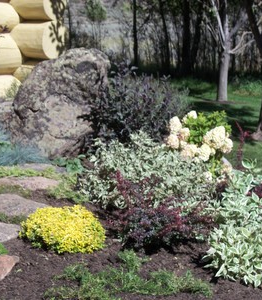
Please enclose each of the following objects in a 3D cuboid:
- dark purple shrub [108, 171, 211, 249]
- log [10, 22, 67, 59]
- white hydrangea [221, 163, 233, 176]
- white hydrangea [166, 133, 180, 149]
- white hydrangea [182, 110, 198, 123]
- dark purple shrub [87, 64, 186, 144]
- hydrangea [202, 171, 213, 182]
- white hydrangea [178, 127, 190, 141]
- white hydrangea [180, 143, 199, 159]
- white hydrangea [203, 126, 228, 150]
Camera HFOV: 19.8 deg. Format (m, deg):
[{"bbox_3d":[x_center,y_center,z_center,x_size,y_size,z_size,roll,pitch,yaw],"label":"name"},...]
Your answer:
[{"bbox_3d":[0.176,0.368,4.650,0.631,0.390,0.500,0,12,0],"label":"dark purple shrub"},{"bbox_3d":[-0.950,-1.136,7.770,0.500,0.370,0.370,9,13,42],"label":"log"},{"bbox_3d":[0.720,0.145,5.600,0.089,0.099,0.085,0,12,0],"label":"white hydrangea"},{"bbox_3d":[0.318,-0.073,5.750,0.107,0.116,0.102,0,12,0],"label":"white hydrangea"},{"bbox_3d":[0.510,-0.292,6.550,0.135,0.110,0.120,0,9,0],"label":"white hydrangea"},{"bbox_3d":[0.061,-0.415,7.000,0.970,0.800,0.880,0,9,0],"label":"dark purple shrub"},{"bbox_3d":[0.560,0.194,5.500,0.088,0.084,0.084,0,12,0],"label":"hydrangea"},{"bbox_3d":[0.409,-0.129,5.850,0.093,0.104,0.089,0,12,0],"label":"white hydrangea"},{"bbox_3d":[0.440,0.004,5.650,0.150,0.114,0.114,0,12,0],"label":"white hydrangea"},{"bbox_3d":[0.714,-0.097,6.350,0.200,0.200,0.180,0,9,0],"label":"white hydrangea"}]

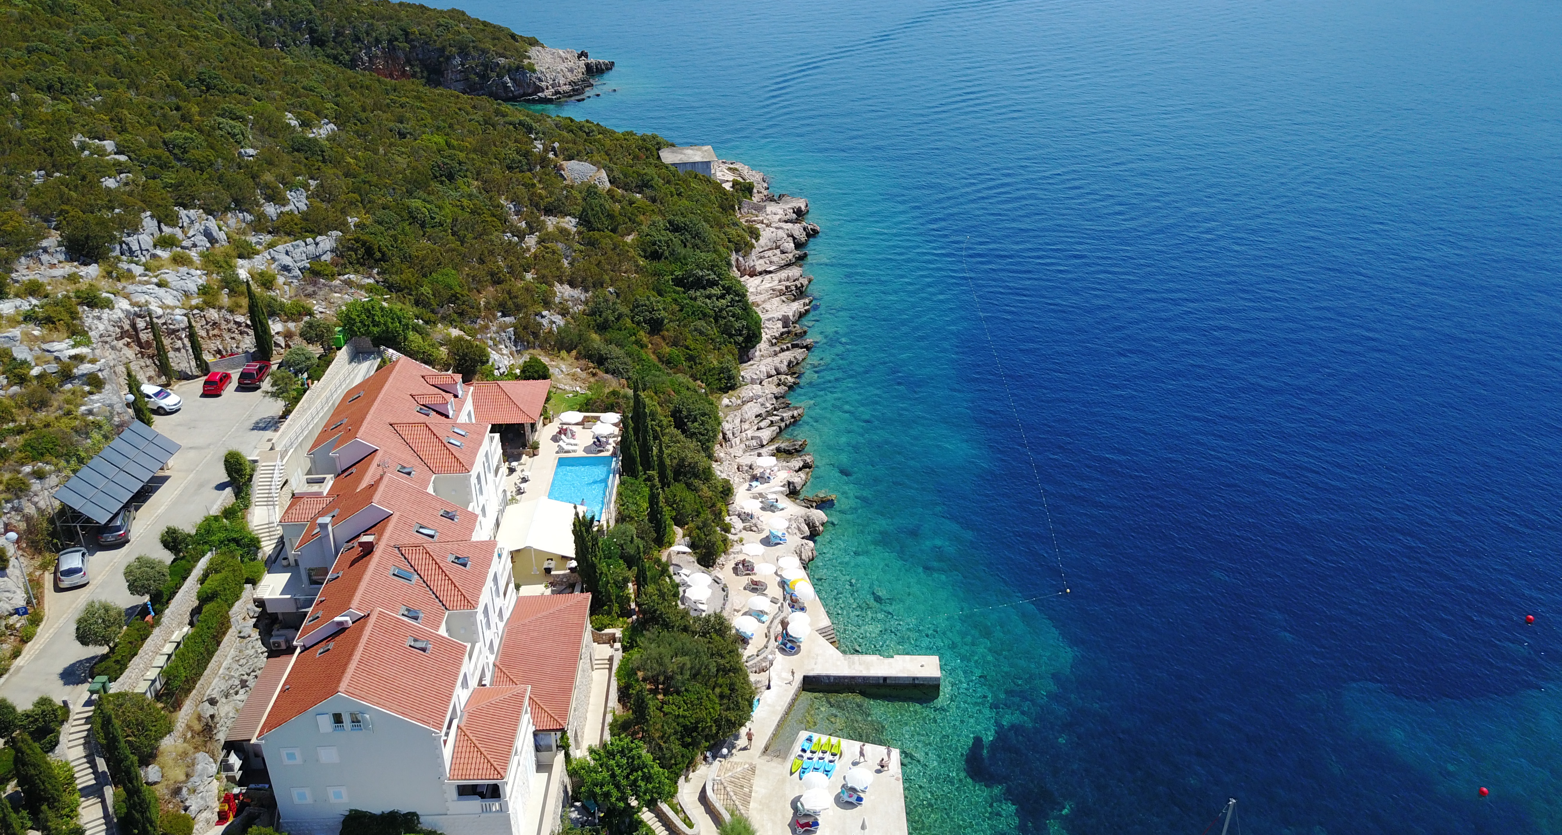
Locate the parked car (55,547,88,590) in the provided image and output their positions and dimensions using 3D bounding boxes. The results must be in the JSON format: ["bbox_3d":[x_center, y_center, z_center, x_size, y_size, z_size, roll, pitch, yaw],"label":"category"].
[{"bbox_3d":[-48.182,9.982,79.816,1.780,1.470,4.250,-14,31,-24],"label":"parked car"}]

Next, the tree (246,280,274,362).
[{"bbox_3d":[-46.483,-8.503,104.232,1.600,7.836,1.600,0,27,0],"label":"tree"}]

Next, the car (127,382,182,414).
[{"bbox_3d":[-52.158,-1.524,98.270,4.300,1.500,1.790,15,32,26],"label":"car"}]

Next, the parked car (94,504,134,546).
[{"bbox_3d":[-46.885,7.410,82.916,1.800,1.480,4.450,-8,29,-14],"label":"parked car"}]

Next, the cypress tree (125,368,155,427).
[{"bbox_3d":[-51.030,-1.511,92.951,1.600,5.712,1.600,0,27,0],"label":"cypress tree"}]

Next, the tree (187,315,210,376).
[{"bbox_3d":[-51.447,-6.388,103.334,1.150,5.720,1.150,-1,28,-2],"label":"tree"}]

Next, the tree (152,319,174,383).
[{"bbox_3d":[-53.825,-5.965,101.790,1.150,6.460,1.150,-1,28,-2],"label":"tree"}]

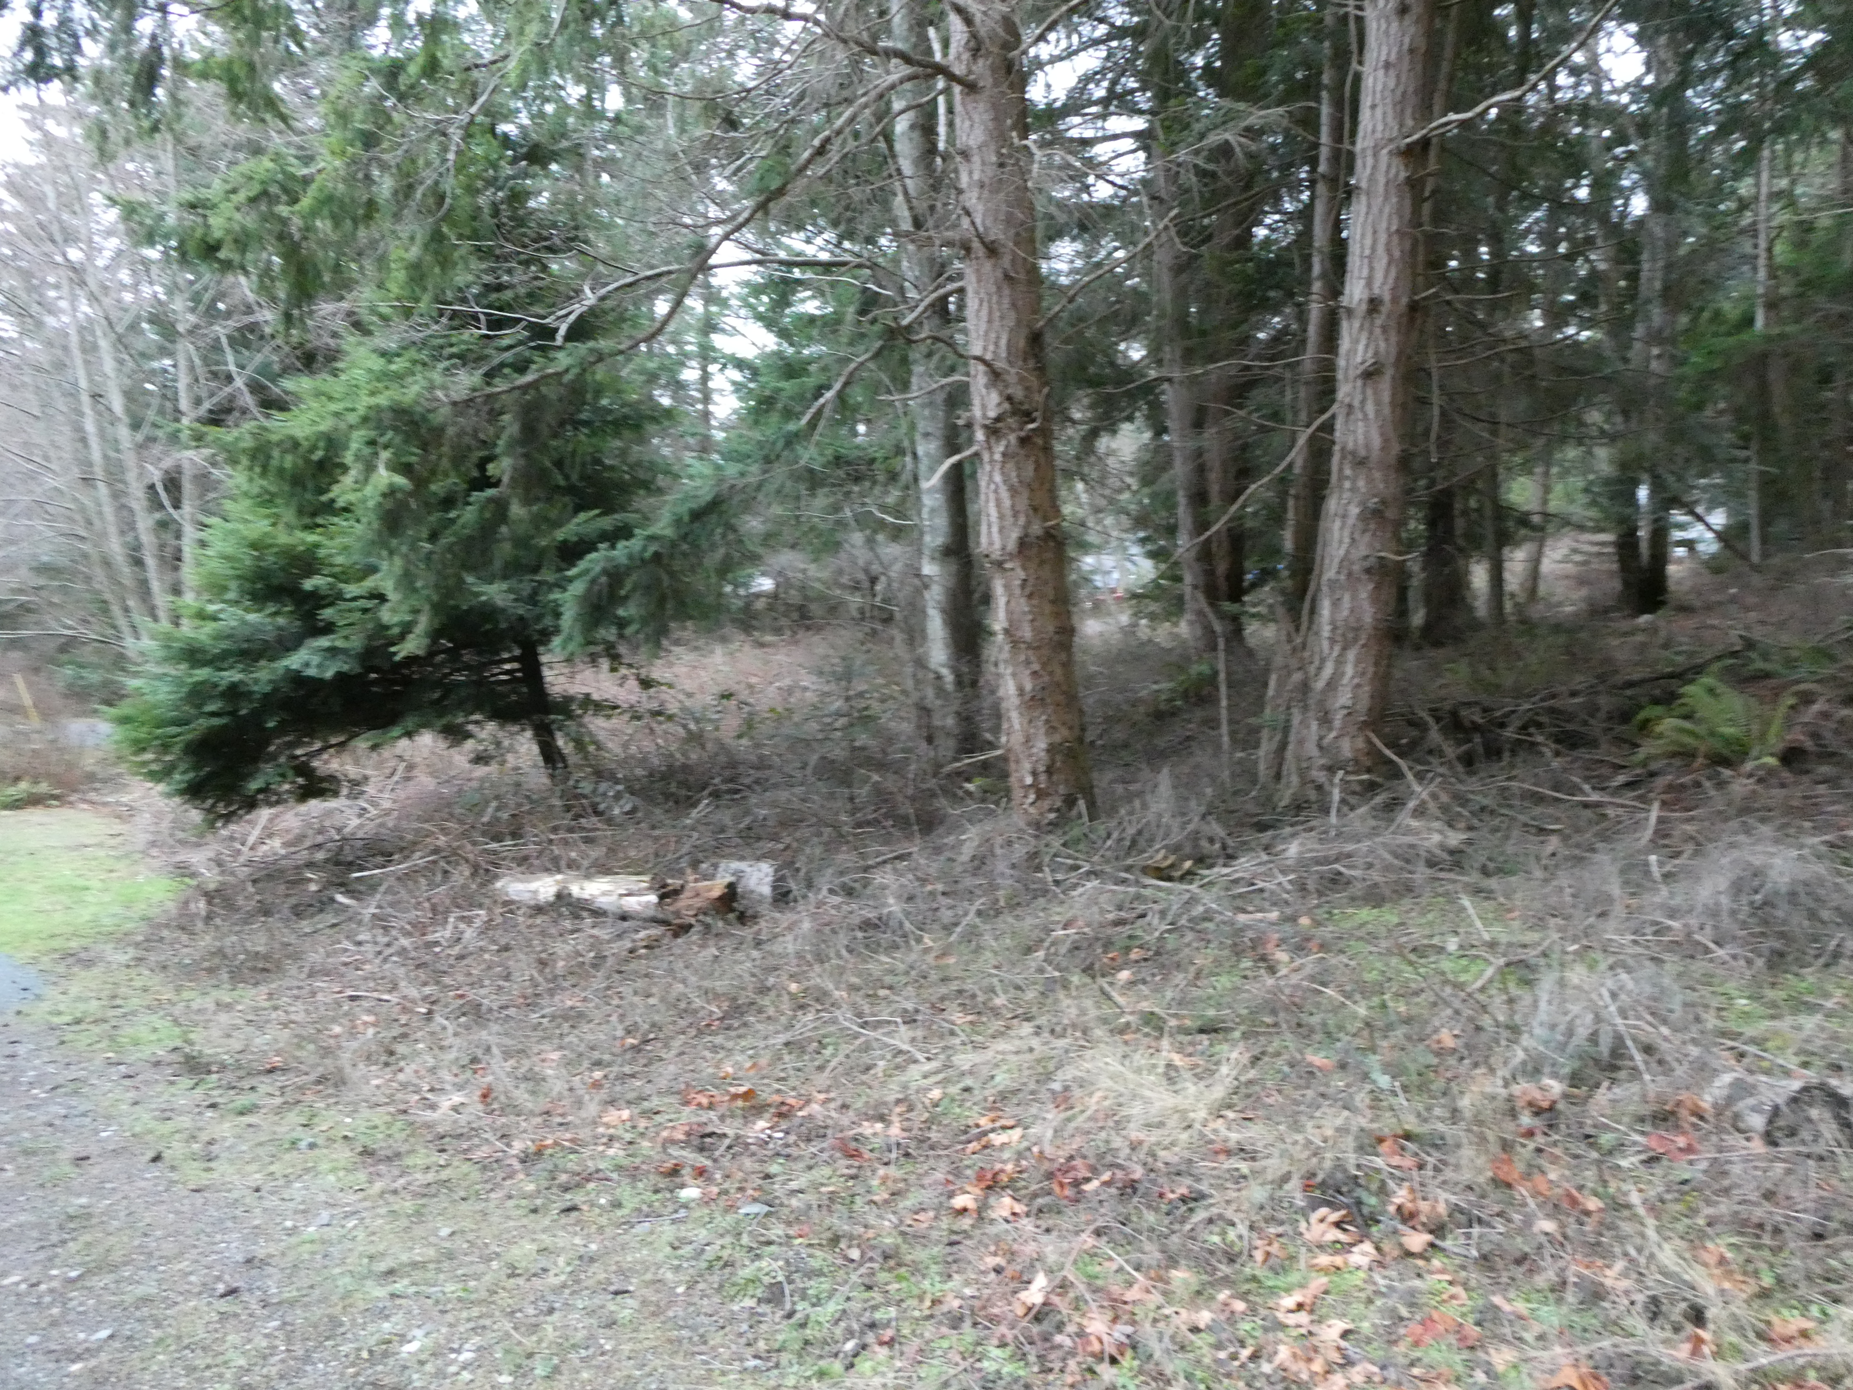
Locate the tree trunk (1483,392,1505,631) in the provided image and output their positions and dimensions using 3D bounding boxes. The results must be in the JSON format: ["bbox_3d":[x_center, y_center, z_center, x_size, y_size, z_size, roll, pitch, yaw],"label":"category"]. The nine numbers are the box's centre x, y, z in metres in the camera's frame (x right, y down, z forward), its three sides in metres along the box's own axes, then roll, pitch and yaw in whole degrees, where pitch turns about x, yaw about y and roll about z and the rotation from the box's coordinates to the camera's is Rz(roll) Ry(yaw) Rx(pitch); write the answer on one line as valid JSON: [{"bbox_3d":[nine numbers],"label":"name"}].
[{"bbox_3d":[7.899,-2.597,17.859,0.240,3.300,0.240,-4,7,0],"label":"tree trunk"}]

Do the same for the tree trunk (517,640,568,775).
[{"bbox_3d":[-2.696,0.100,9.065,0.170,0.990,0.150,-12,7,1],"label":"tree trunk"}]

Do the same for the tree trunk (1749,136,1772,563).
[{"bbox_3d":[16.533,-6.757,25.455,0.260,8.240,0.260,-3,7,0],"label":"tree trunk"}]

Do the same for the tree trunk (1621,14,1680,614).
[{"bbox_3d":[10.739,-5.515,19.027,0.750,8.660,0.500,-3,7,0],"label":"tree trunk"}]

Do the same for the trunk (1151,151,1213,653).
[{"bbox_3d":[3.225,-3.679,16.190,0.420,6.450,0.400,-6,7,0],"label":"trunk"}]

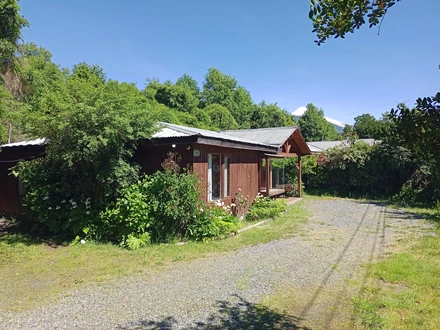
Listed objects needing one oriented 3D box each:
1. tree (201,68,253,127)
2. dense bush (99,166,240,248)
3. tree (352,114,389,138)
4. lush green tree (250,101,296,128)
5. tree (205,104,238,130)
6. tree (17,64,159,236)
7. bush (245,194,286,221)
[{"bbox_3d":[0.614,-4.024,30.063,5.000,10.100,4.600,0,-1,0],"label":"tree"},{"bbox_3d":[-1.192,0.881,7.489,3.200,1.650,1.700,0,-1,0],"label":"dense bush"},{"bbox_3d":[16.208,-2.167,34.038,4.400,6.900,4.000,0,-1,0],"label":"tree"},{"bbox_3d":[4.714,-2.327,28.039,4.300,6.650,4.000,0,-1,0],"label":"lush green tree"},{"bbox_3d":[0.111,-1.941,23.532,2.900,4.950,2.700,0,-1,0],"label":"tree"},{"bbox_3d":[-3.544,-0.454,8.508,3.700,4.350,3.200,0,-1,0],"label":"tree"},{"bbox_3d":[1.589,1.407,11.082,0.950,0.740,1.600,0,-1,24],"label":"bush"}]

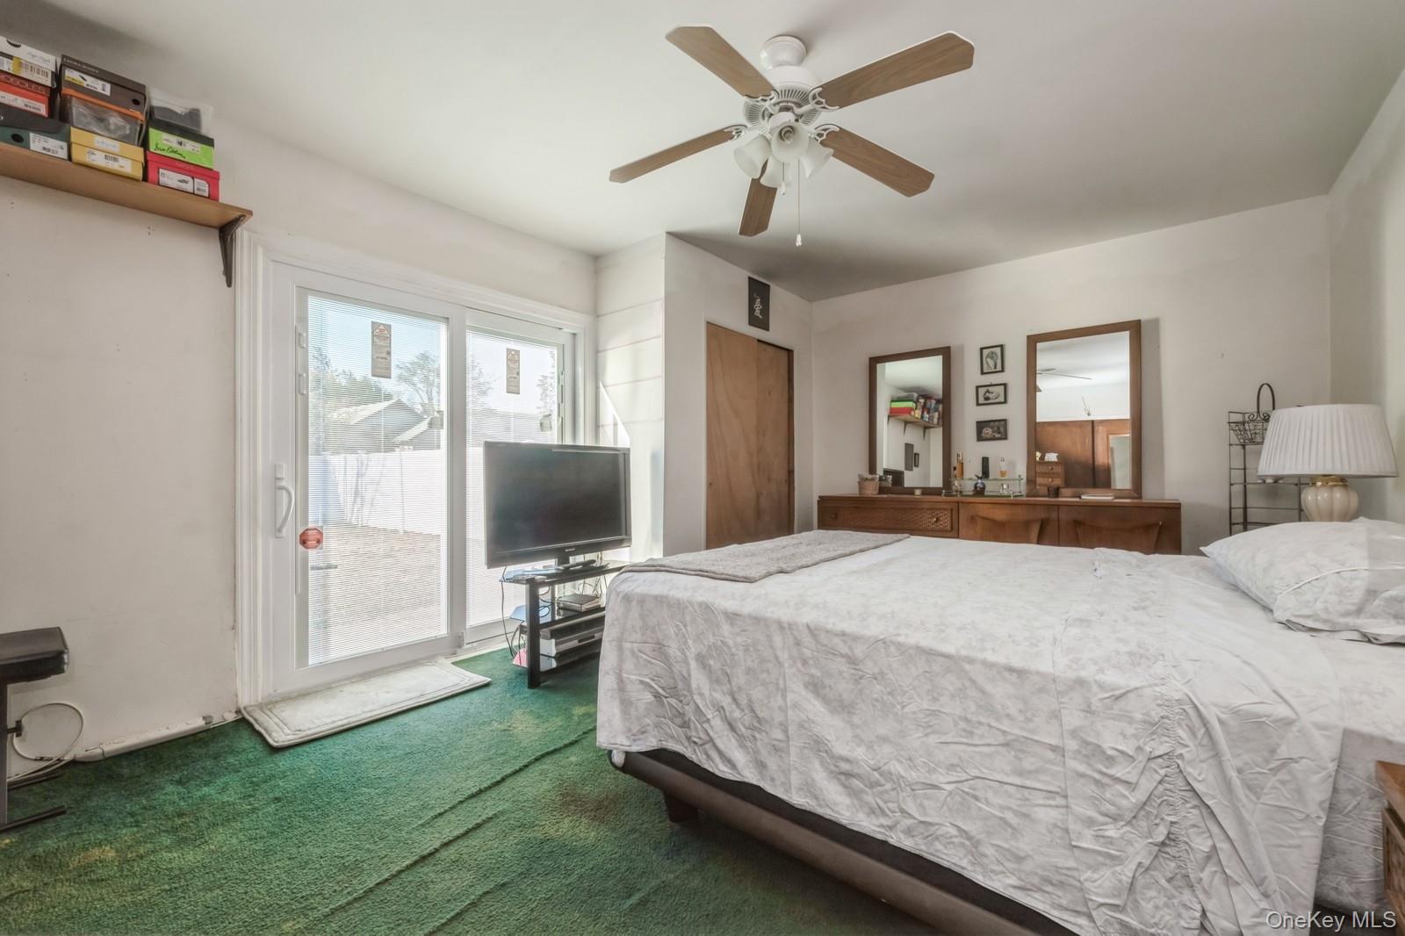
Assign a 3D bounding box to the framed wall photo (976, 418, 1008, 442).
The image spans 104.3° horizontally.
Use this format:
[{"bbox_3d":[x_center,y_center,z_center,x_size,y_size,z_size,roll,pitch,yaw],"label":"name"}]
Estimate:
[{"bbox_3d":[2.061,-0.264,3.878,0.195,0.151,0.020,0,0,40],"label":"framed wall photo"}]

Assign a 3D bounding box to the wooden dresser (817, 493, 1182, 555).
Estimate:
[{"bbox_3d":[1.830,0.619,3.673,2.083,0.841,0.480,0,0,40],"label":"wooden dresser"}]

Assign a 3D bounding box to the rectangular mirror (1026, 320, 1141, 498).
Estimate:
[{"bbox_3d":[2.421,-0.357,3.490,0.601,1.071,0.035,0,0,40],"label":"rectangular mirror"}]

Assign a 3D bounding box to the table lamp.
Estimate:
[{"bbox_3d":[2.298,0.037,2.009,0.340,0.550,0.340,0,0,40],"label":"table lamp"}]

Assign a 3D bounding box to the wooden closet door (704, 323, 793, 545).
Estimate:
[{"bbox_3d":[0.367,0.031,4.138,0.070,1.997,1.142,0,0,40],"label":"wooden closet door"}]

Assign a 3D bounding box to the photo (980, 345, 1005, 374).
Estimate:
[{"bbox_3d":[2.061,-0.764,3.878,0.152,0.198,0.020,0,0,40],"label":"photo"}]

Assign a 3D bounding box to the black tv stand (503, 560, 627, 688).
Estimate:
[{"bbox_3d":[-0.748,0.780,2.963,0.380,0.520,0.853,0,0,40],"label":"black tv stand"}]

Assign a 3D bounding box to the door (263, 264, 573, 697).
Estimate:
[{"bbox_3d":[-1.381,0.048,3.019,0.090,1.911,1.664,0,0,40],"label":"door"}]

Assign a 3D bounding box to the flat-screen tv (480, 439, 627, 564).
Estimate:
[{"bbox_3d":[-0.748,0.202,2.958,0.220,0.647,0.922,0,0,40],"label":"flat-screen tv"}]

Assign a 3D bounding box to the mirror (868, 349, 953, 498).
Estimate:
[{"bbox_3d":[1.587,-0.355,4.190,0.623,1.073,0.035,0,0,40],"label":"mirror"}]

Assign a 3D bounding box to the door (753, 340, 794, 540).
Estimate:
[{"bbox_3d":[0.521,0.039,4.369,0.040,1.982,0.590,0,0,40],"label":"door"}]

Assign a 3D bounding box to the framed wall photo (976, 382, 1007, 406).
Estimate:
[{"bbox_3d":[2.057,-0.519,3.881,0.199,0.152,0.020,0,0,40],"label":"framed wall photo"}]

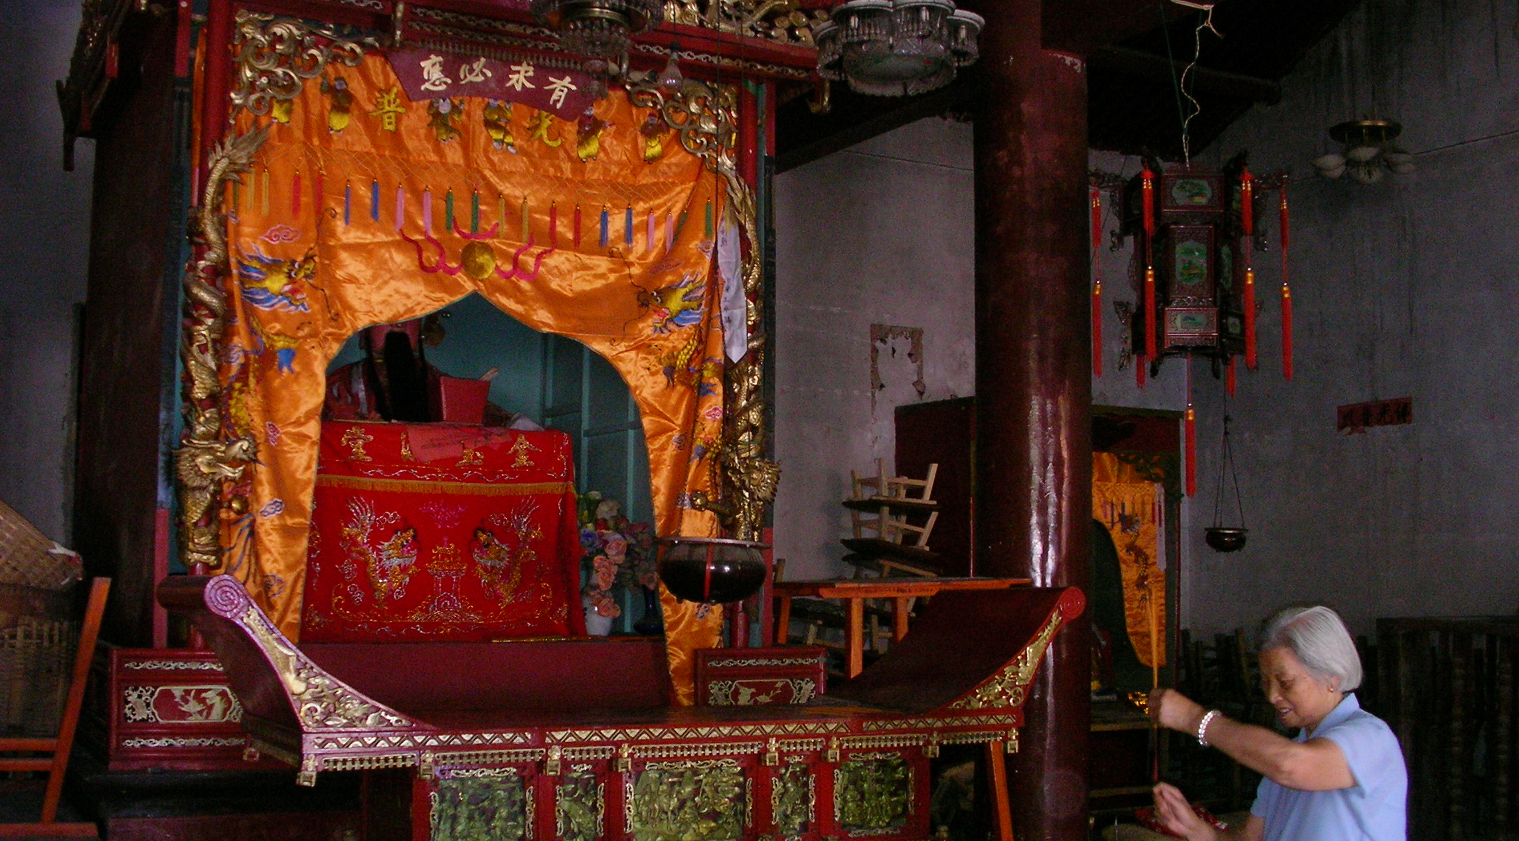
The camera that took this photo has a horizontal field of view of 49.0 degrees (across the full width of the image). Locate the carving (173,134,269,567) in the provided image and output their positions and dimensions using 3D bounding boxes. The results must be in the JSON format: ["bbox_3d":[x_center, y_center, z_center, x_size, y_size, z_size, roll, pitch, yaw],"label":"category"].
[{"bbox_3d":[-1.788,-0.261,5.603,0.264,1.503,0.240,3,-6,-27],"label":"carving"}]

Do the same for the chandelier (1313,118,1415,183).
[{"bbox_3d":[2.909,-1.302,8.000,0.484,0.290,0.484,3,-6,-27],"label":"chandelier"}]

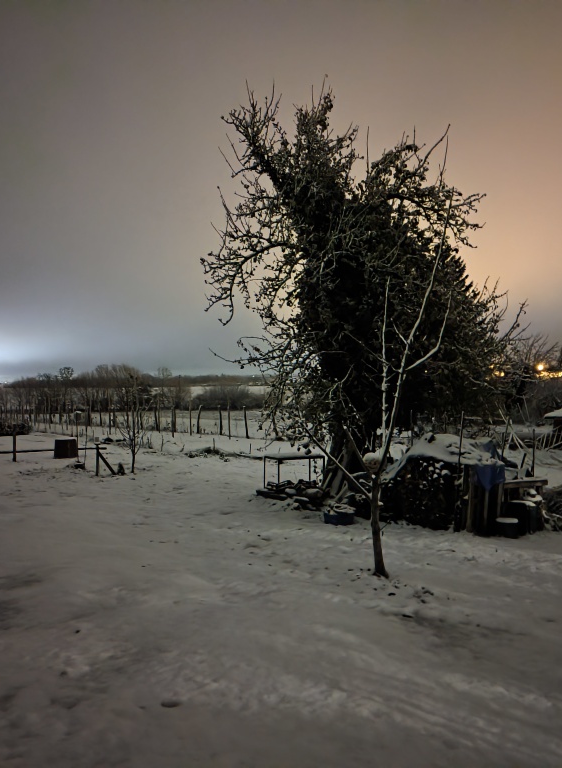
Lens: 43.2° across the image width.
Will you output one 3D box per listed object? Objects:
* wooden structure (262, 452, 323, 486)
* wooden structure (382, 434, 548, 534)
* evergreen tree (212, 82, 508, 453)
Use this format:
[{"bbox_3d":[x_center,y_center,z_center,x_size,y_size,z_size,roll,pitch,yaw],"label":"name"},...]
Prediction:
[{"bbox_3d":[0.330,2.020,15.600,1.250,0.780,0.750,0,0,-31],"label":"wooden structure"},{"bbox_3d":[3.200,1.700,12.400,1.900,1.400,2.000,0,0,-44],"label":"wooden structure"},{"bbox_3d":[1.750,-2.100,16.300,6.800,9.000,6.000,0,0,0],"label":"evergreen tree"}]

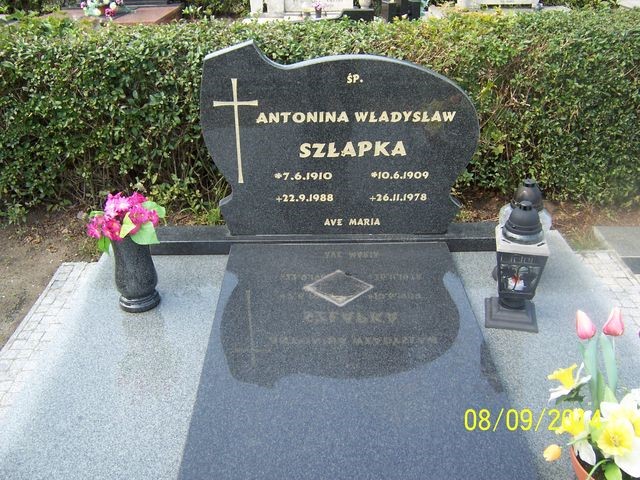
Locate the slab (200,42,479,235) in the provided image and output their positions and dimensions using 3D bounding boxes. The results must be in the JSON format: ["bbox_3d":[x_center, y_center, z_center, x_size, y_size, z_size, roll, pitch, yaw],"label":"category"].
[{"bbox_3d":[0.071,-0.340,2.131,0.942,0.685,0.075,-1,27,0],"label":"slab"}]

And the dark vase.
[{"bbox_3d":[-0.577,0.097,1.901,0.134,0.243,0.134,-1,27,0],"label":"dark vase"}]

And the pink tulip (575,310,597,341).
[{"bbox_3d":[0.509,0.165,1.170,0.041,0.061,0.041,-13,27,6],"label":"pink tulip"}]

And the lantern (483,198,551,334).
[{"bbox_3d":[0.583,0.067,1.787,0.150,0.382,0.150,5,28,11],"label":"lantern"}]

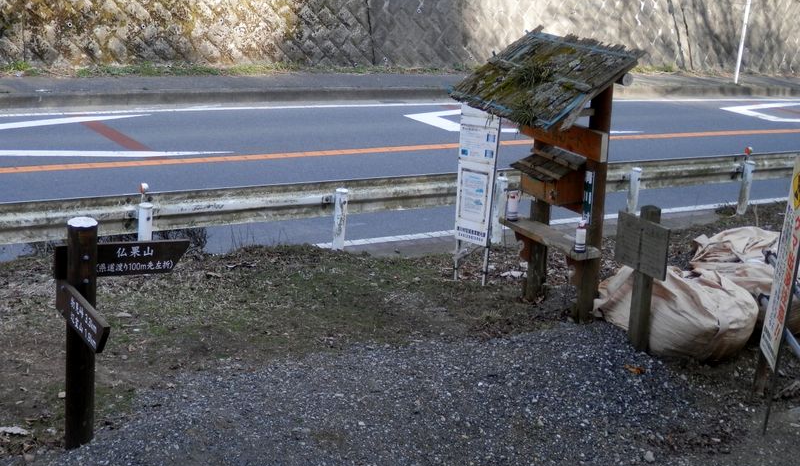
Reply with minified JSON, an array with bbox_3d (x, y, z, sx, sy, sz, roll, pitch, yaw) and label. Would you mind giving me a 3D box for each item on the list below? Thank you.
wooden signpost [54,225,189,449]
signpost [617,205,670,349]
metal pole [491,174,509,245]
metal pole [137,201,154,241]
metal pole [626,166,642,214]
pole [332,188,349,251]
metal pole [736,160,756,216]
[{"bbox_3d":[-1.125,0.505,4.805,0.600,1.020,0.620,-2,16,-23],"label":"wooden signpost"},{"bbox_3d":[1.506,0.287,6.854,0.150,0.890,0.440,-7,18,-31],"label":"signpost"},{"bbox_3d":[1.077,-0.240,12.244,0.118,0.720,0.118,5,15,0],"label":"metal pole"},{"bbox_3d":[-2.257,0.024,10.051,0.118,0.600,0.118,5,15,0],"label":"metal pole"},{"bbox_3d":[2.748,-0.410,13.331,0.118,0.700,0.118,5,15,0],"label":"metal pole"},{"bbox_3d":[-0.588,-0.127,11.144,0.118,0.620,0.118,5,15,0],"label":"pole"},{"bbox_3d":[4.415,-0.577,14.418,0.118,0.690,0.118,6,15,0],"label":"metal pole"}]

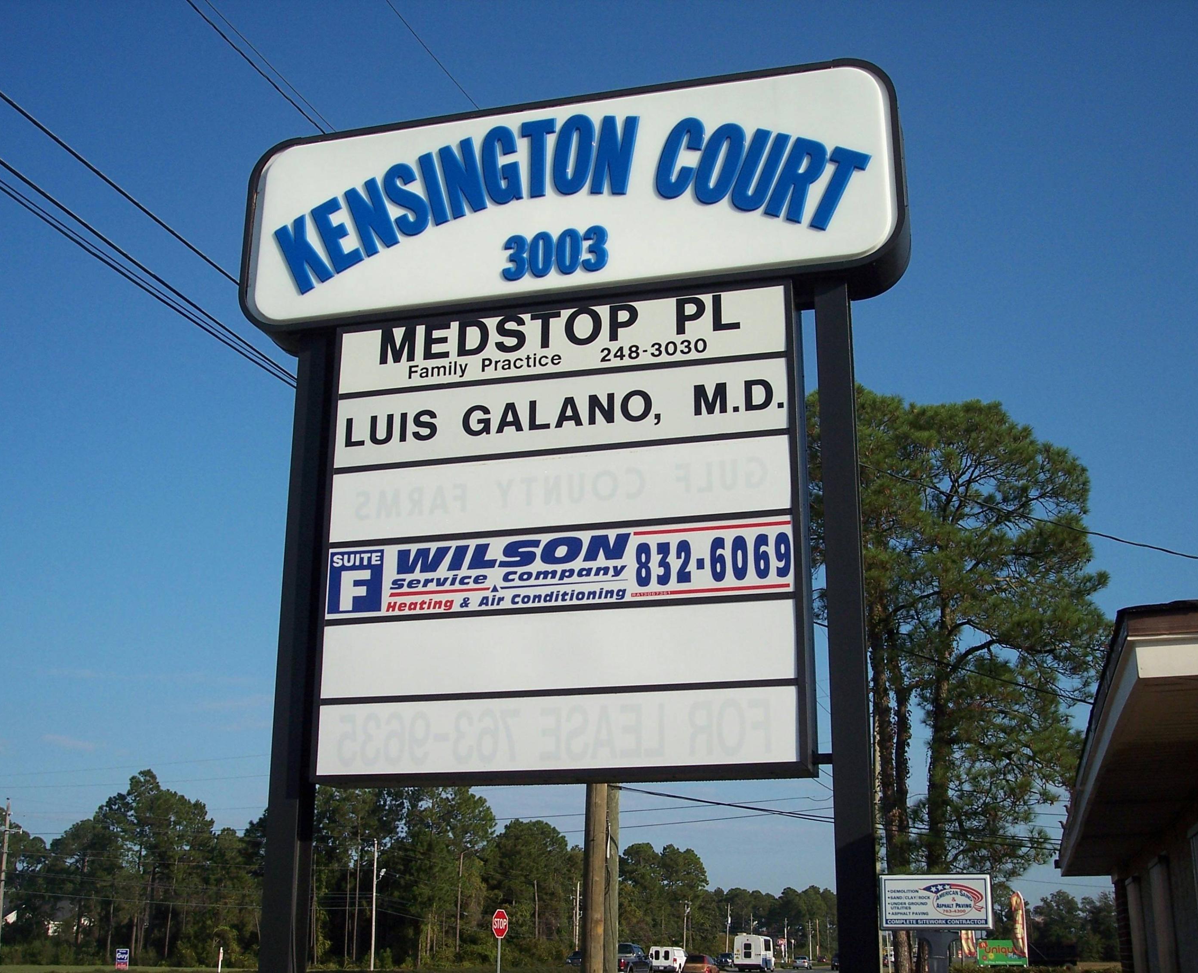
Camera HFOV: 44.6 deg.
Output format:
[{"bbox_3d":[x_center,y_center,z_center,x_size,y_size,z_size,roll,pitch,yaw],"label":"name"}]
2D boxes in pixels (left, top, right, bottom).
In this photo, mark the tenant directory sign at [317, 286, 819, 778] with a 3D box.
[{"bbox_3d":[-0.135,0.192,5.401,1.790,1.760,0.265,-4,-18,15],"label":"tenant directory sign"}]

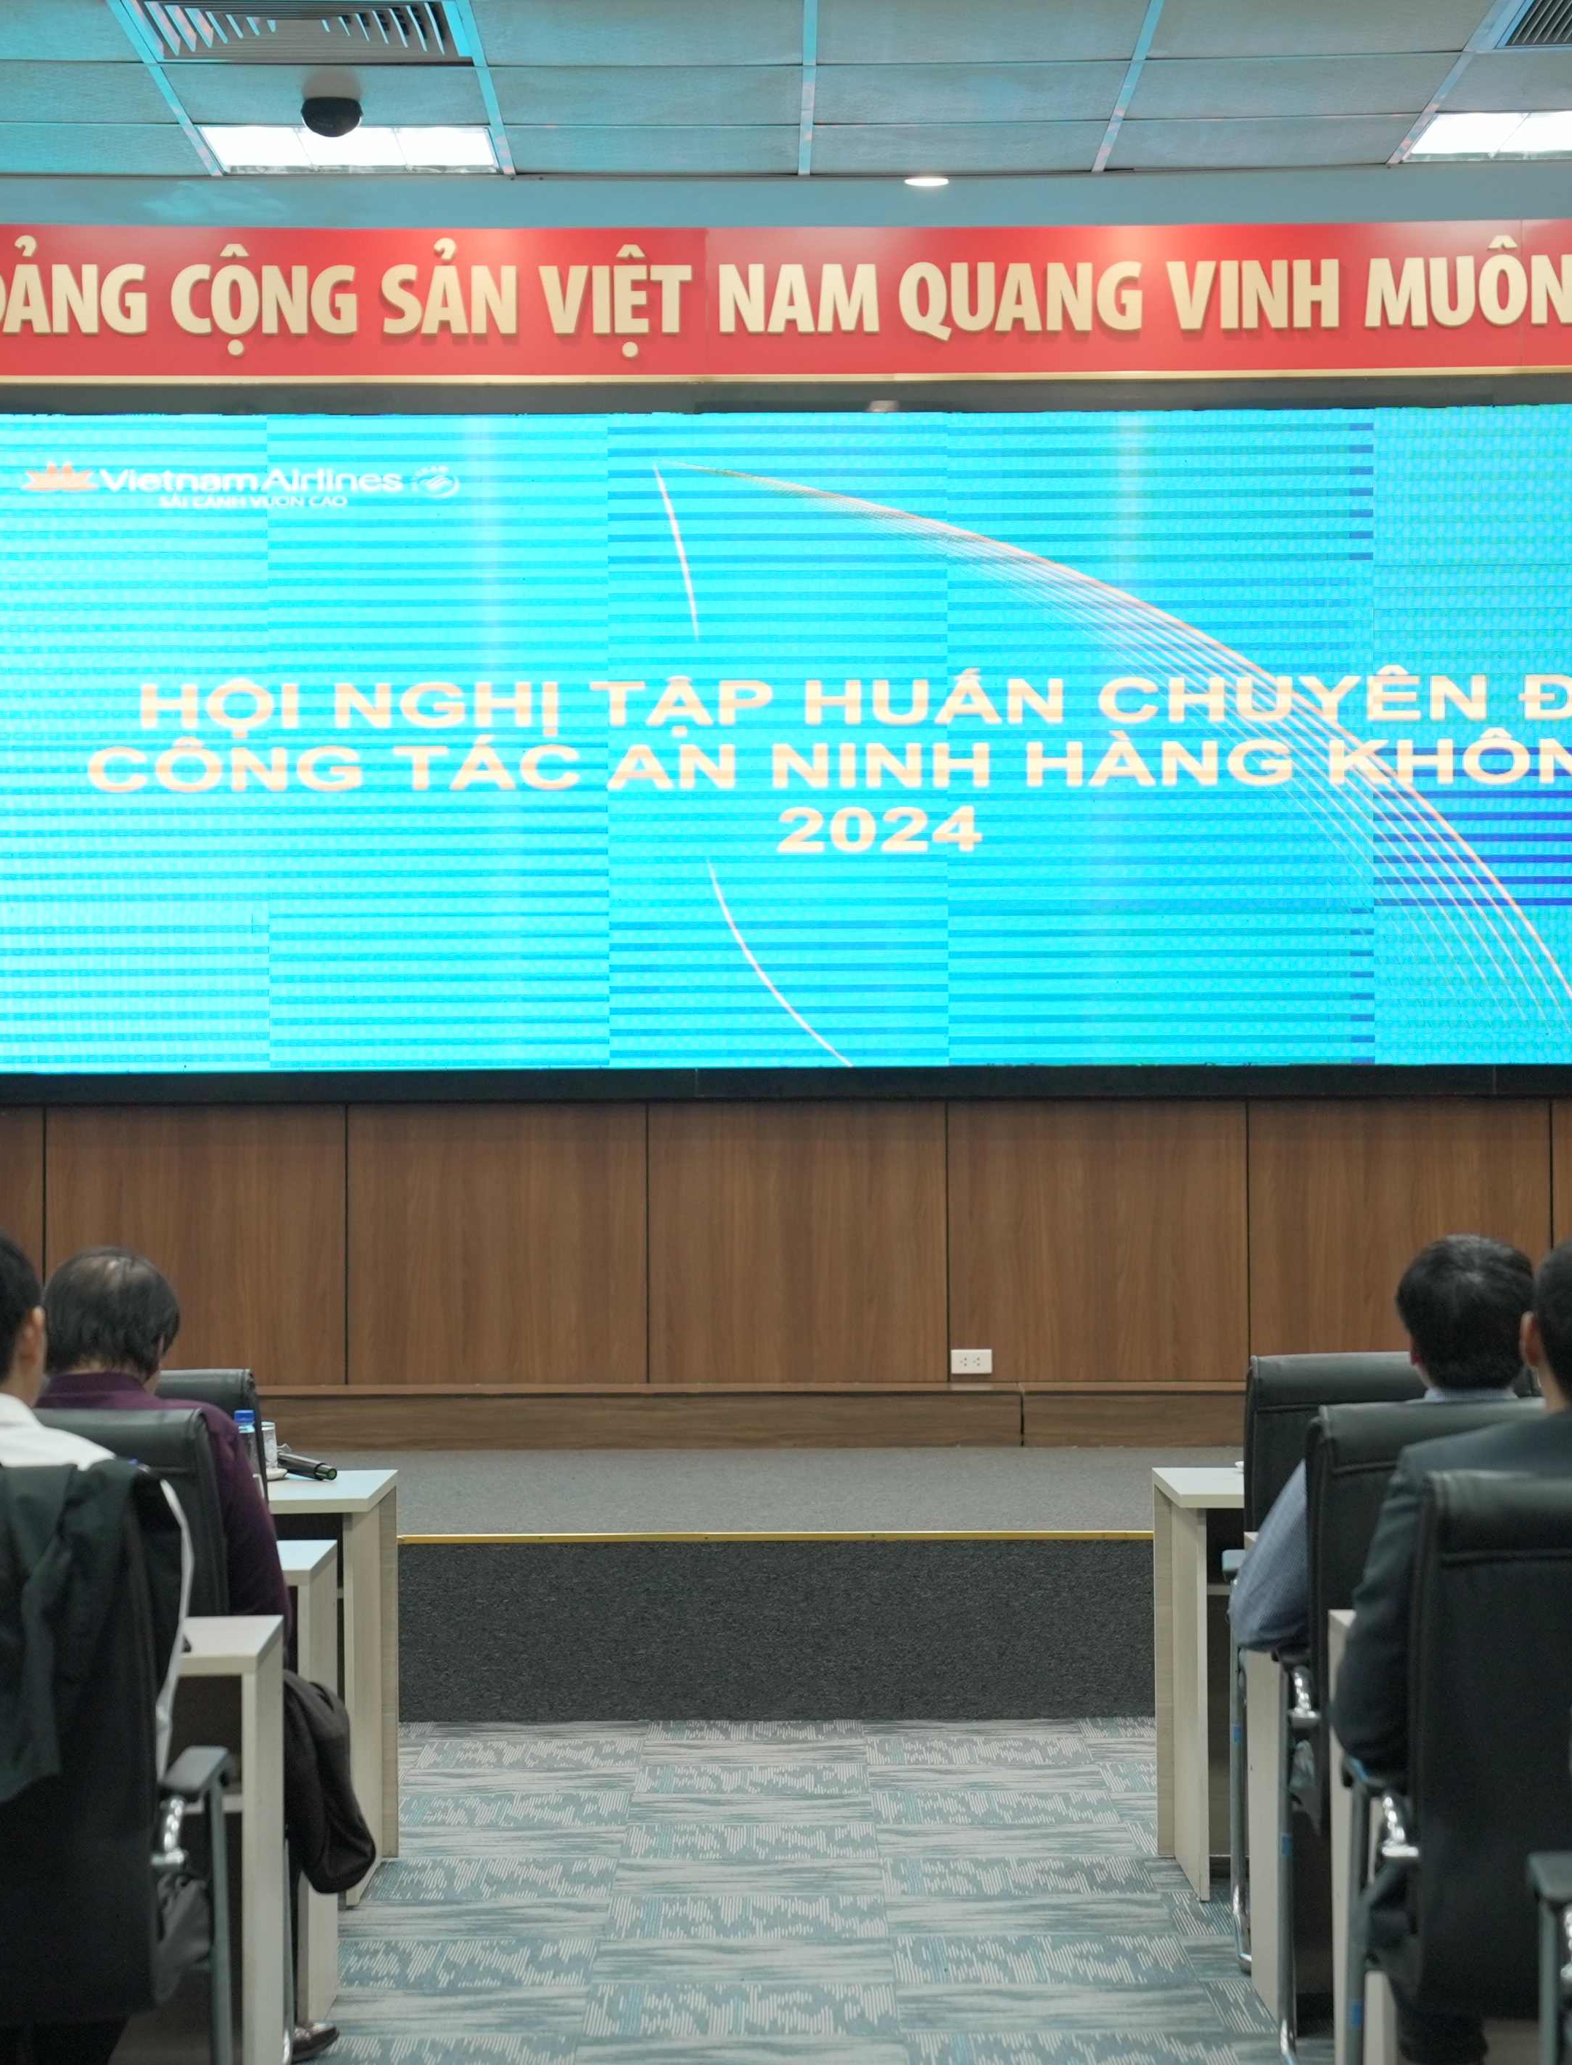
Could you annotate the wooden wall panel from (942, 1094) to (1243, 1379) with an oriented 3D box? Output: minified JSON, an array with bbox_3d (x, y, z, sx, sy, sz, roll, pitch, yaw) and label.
[{"bbox_3d":[0.929,0.624,16.368,0.893,0.844,0.025,0,-1,0],"label":"wooden wall panel"}]

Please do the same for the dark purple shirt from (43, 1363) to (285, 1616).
[{"bbox_3d":[-0.985,0.809,7.965,0.520,0.640,0.400,0,-1,2],"label":"dark purple shirt"}]

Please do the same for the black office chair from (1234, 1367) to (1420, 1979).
[{"bbox_3d":[1.008,1.053,9.472,0.530,1.030,0.620,0,-1,-3],"label":"black office chair"}]

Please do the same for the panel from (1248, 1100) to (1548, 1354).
[{"bbox_3d":[1.848,0.634,16.550,0.898,0.854,0.030,0,-1,0],"label":"panel"}]

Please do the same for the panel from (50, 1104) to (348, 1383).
[{"bbox_3d":[-1.766,0.640,16.550,0.894,0.843,0.030,0,-1,0],"label":"panel"}]

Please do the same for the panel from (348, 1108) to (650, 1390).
[{"bbox_3d":[-0.865,0.640,16.550,0.894,0.843,0.030,0,-1,0],"label":"panel"}]

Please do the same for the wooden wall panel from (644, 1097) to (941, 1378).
[{"bbox_3d":[0.036,0.627,16.365,0.893,0.844,0.025,0,-1,0],"label":"wooden wall panel"}]

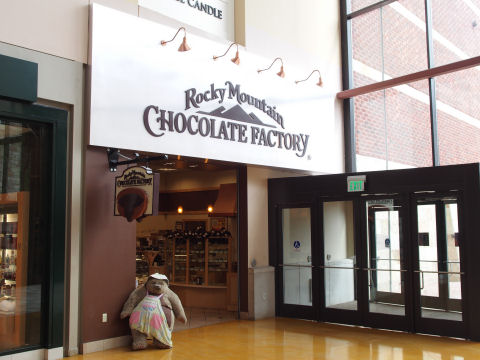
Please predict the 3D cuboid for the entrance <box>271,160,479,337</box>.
[{"bbox_3d":[2.095,1.197,9.146,3.792,2.642,0.250,-5,-7,38],"label":"entrance"}]

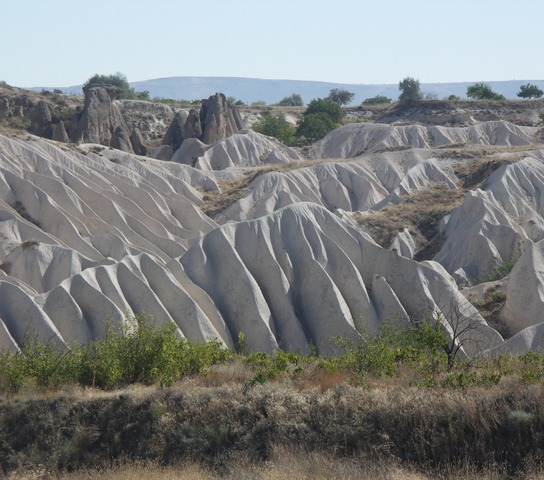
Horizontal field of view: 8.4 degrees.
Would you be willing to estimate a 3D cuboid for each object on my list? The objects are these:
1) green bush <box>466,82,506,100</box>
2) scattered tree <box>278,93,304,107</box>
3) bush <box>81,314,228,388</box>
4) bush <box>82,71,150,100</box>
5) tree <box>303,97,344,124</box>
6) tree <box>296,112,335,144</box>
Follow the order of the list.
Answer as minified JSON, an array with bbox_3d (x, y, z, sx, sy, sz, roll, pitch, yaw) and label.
[{"bbox_3d":[27.715,-19.277,480.000,4.933,2.337,3.700,0,2,0],"label":"green bush"},{"bbox_3d":[2.319,-18.618,490.000,3.445,1.855,2.929,0,2,0],"label":"scattered tree"},{"bbox_3d":[-2.860,2.714,90.000,3.797,1.801,2.088,0,2,0],"label":"bush"},{"bbox_3d":[-19.765,-19.447,470.000,8.643,3.686,5.186,0,2,0],"label":"bush"},{"bbox_3d":[6.128,-14.696,440.000,4.998,4.284,4.748,0,2,0],"label":"tree"},{"bbox_3d":[5.000,-12.815,425.000,4.368,3.678,4.149,0,2,0],"label":"tree"}]

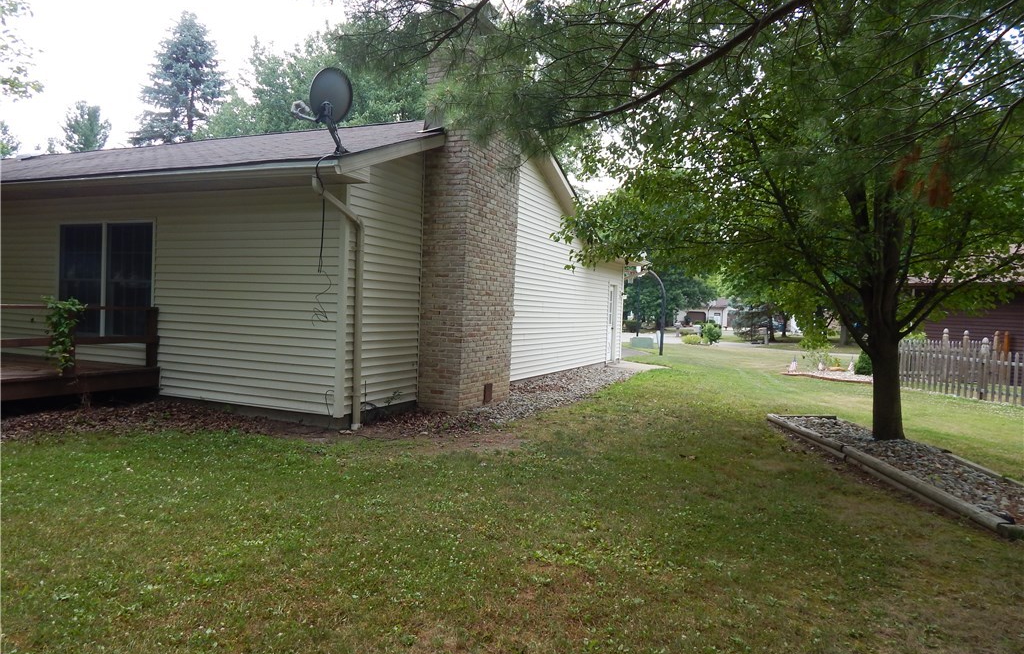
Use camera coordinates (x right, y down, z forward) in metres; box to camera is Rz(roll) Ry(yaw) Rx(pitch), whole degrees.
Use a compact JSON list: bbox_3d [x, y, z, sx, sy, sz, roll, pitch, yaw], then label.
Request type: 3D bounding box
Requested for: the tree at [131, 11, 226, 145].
[{"bbox_3d":[-17.148,-8.149,33.723,6.600,16.200,6.600,2,2,0],"label":"tree"}]

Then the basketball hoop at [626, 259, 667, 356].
[{"bbox_3d":[4.828,-0.829,23.624,1.500,3.580,1.120,3,2,24],"label":"basketball hoop"}]

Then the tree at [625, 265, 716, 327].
[{"bbox_3d":[16.429,-3.925,68.882,10.500,8.600,10.000,2,2,0],"label":"tree"}]

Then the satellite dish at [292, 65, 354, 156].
[{"bbox_3d":[-1.980,-2.257,6.800,0.620,0.860,0.540,4,2,43],"label":"satellite dish"}]

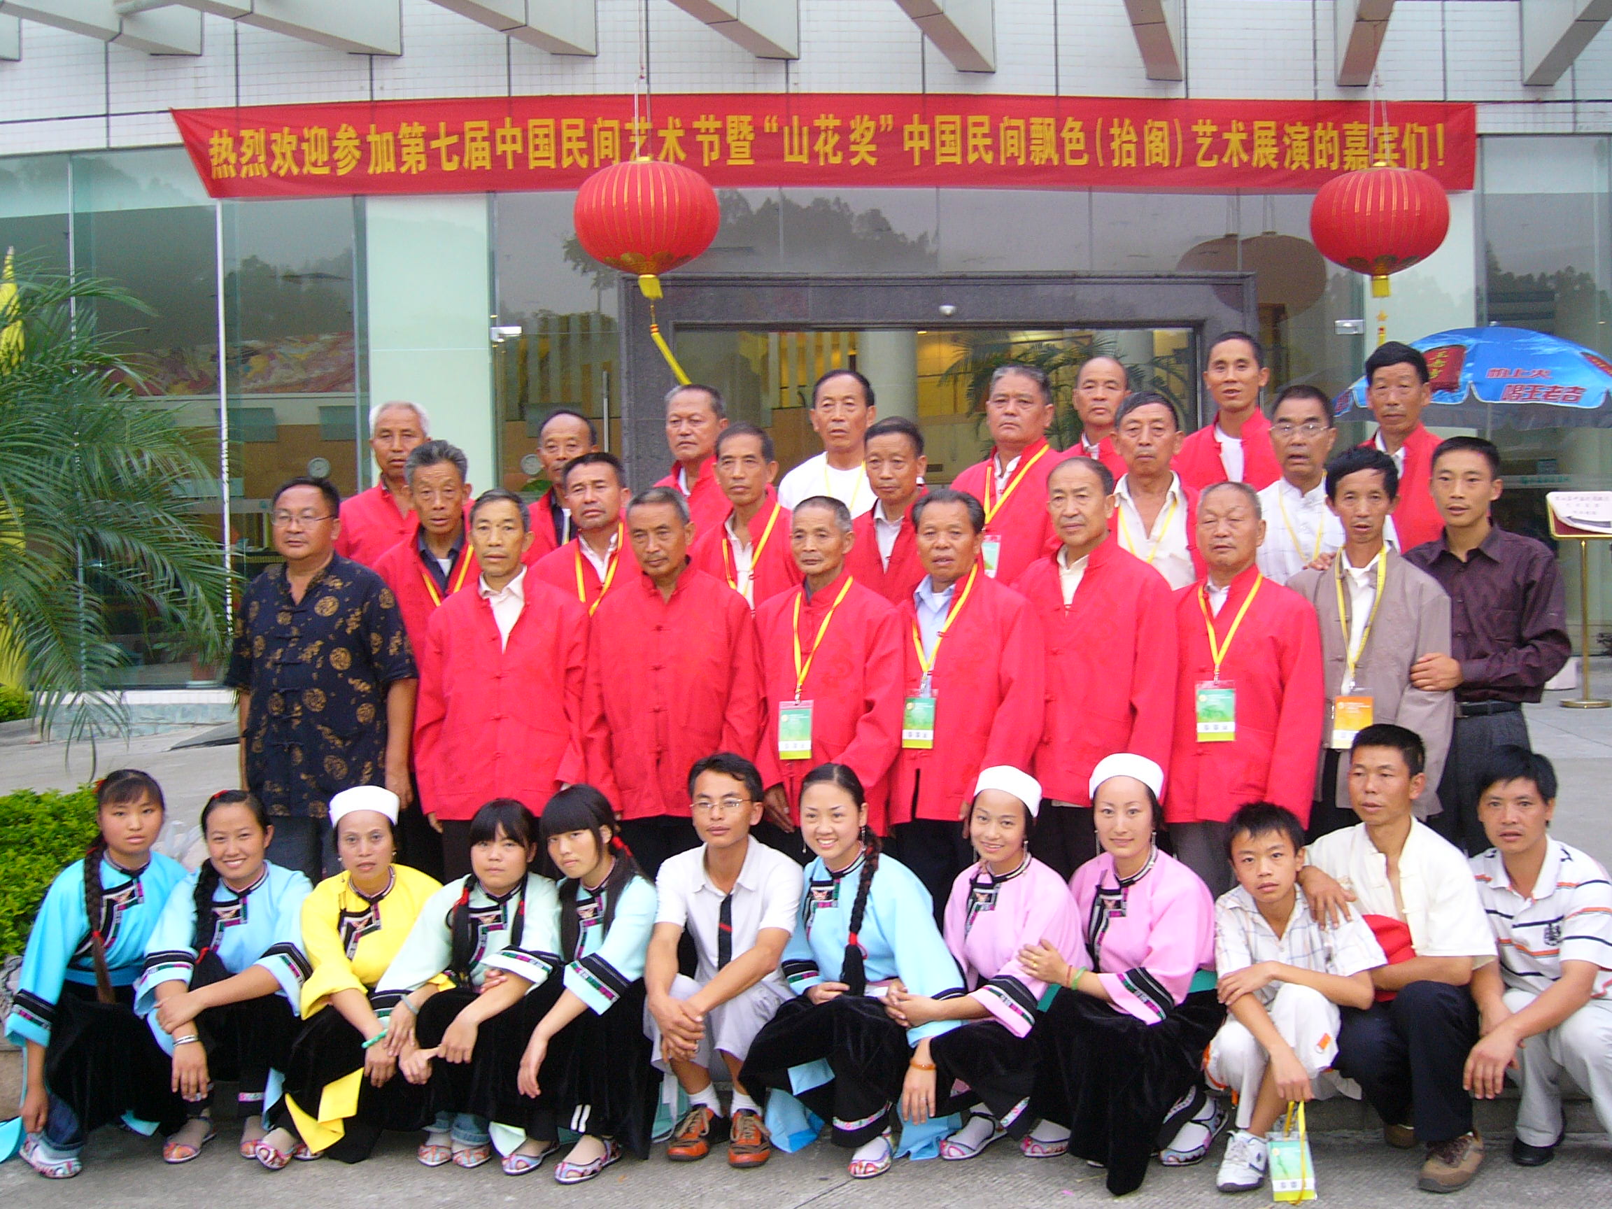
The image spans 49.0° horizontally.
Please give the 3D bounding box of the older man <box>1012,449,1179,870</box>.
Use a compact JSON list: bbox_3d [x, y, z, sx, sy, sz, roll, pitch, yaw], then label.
[{"bbox_3d":[0.802,0.421,4.881,0.490,1.658,0.310,-1,0,30],"label":"older man"}]

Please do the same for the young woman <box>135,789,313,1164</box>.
[{"bbox_3d":[-1.534,0.947,4.723,0.460,0.902,0.600,-1,0,-3],"label":"young woman"}]

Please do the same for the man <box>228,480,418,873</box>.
[{"bbox_3d":[-1.299,0.491,4.805,0.500,1.670,0.290,-1,0,14],"label":"man"}]

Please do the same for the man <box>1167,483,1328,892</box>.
[{"bbox_3d":[1.180,0.487,4.800,0.460,1.630,0.300,-1,1,27],"label":"man"}]

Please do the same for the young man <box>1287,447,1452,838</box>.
[{"bbox_3d":[1.538,0.404,4.793,0.500,1.664,0.310,-1,0,20],"label":"young man"}]

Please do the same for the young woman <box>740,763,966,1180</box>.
[{"bbox_3d":[0.133,0.898,4.463,0.500,0.980,0.630,-1,0,18],"label":"young woman"}]

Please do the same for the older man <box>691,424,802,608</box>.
[{"bbox_3d":[-0.172,0.256,5.476,0.490,1.630,0.300,-1,0,7],"label":"older man"}]

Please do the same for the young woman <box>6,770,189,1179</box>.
[{"bbox_3d":[-1.868,0.947,4.700,0.480,1.016,0.600,-2,1,-17],"label":"young woman"}]

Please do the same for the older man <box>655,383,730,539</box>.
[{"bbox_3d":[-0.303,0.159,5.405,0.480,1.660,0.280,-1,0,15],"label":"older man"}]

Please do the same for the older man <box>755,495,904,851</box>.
[{"bbox_3d":[0.077,0.481,4.968,0.460,1.566,0.310,-1,0,21],"label":"older man"}]

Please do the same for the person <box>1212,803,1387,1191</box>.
[{"bbox_3d":[1.222,0.939,4.420,0.430,0.909,0.560,-1,1,26],"label":"person"}]

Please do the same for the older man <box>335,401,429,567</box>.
[{"bbox_3d":[-1.300,0.171,5.700,0.460,1.640,0.300,-1,1,-4],"label":"older man"}]

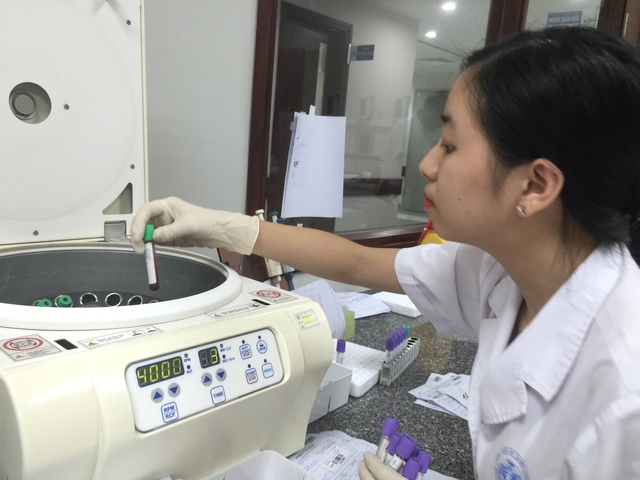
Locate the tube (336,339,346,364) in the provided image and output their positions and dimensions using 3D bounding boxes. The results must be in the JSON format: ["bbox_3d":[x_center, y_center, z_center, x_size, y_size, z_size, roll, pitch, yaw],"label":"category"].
[{"bbox_3d":[0.032,0.197,0.861,0.015,0.078,0.015,8,10,25],"label":"tube"}]

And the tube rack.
[{"bbox_3d":[0.146,0.215,0.963,0.019,0.036,0.172,8,10,25],"label":"tube rack"}]

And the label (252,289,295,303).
[{"bbox_3d":[-0.059,0.070,0.674,0.047,0.001,0.034,17,15,40],"label":"label"}]

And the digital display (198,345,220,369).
[{"bbox_3d":[-0.112,0.119,0.542,0.004,0.018,0.024,-21,-10,41],"label":"digital display"}]

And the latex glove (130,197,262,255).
[{"bbox_3d":[-0.157,-0.017,0.665,0.152,0.070,0.082,0,10,-24],"label":"latex glove"}]

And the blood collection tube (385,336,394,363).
[{"bbox_3d":[0.116,0.199,0.893,0.015,0.078,0.015,8,10,25],"label":"blood collection tube"}]

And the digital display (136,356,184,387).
[{"bbox_3d":[-0.148,0.123,0.501,0.004,0.018,0.048,-21,-10,41],"label":"digital display"}]

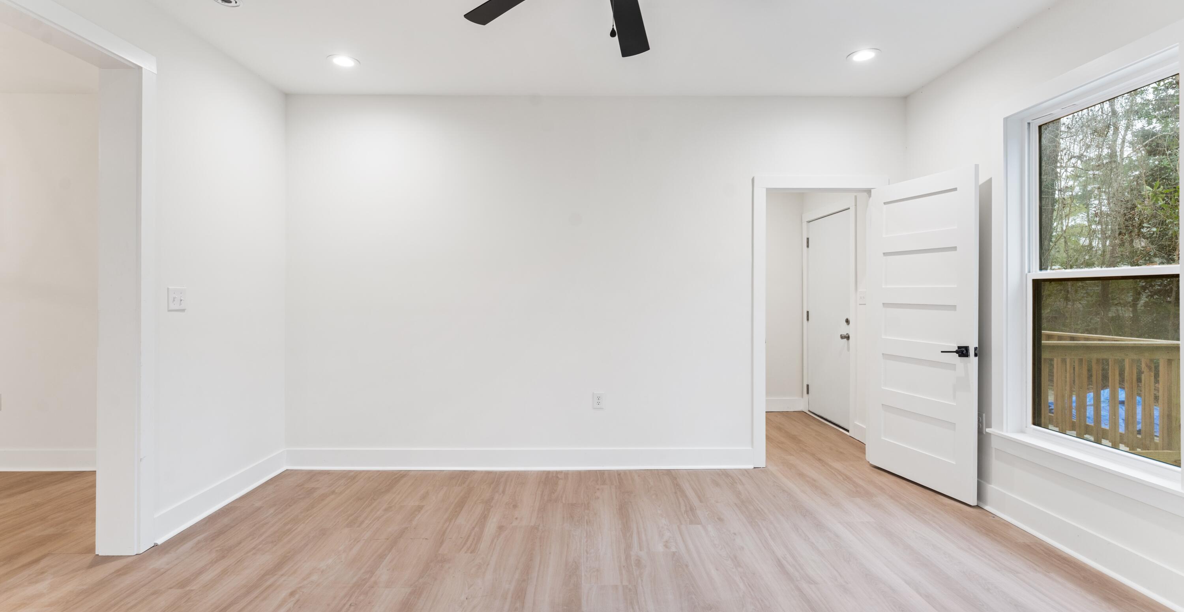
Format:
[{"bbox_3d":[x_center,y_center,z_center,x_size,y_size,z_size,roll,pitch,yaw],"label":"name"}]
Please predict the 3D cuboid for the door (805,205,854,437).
[{"bbox_3d":[2.355,0.117,5.220,0.045,2.020,0.860,0,1,-1],"label":"door"}]

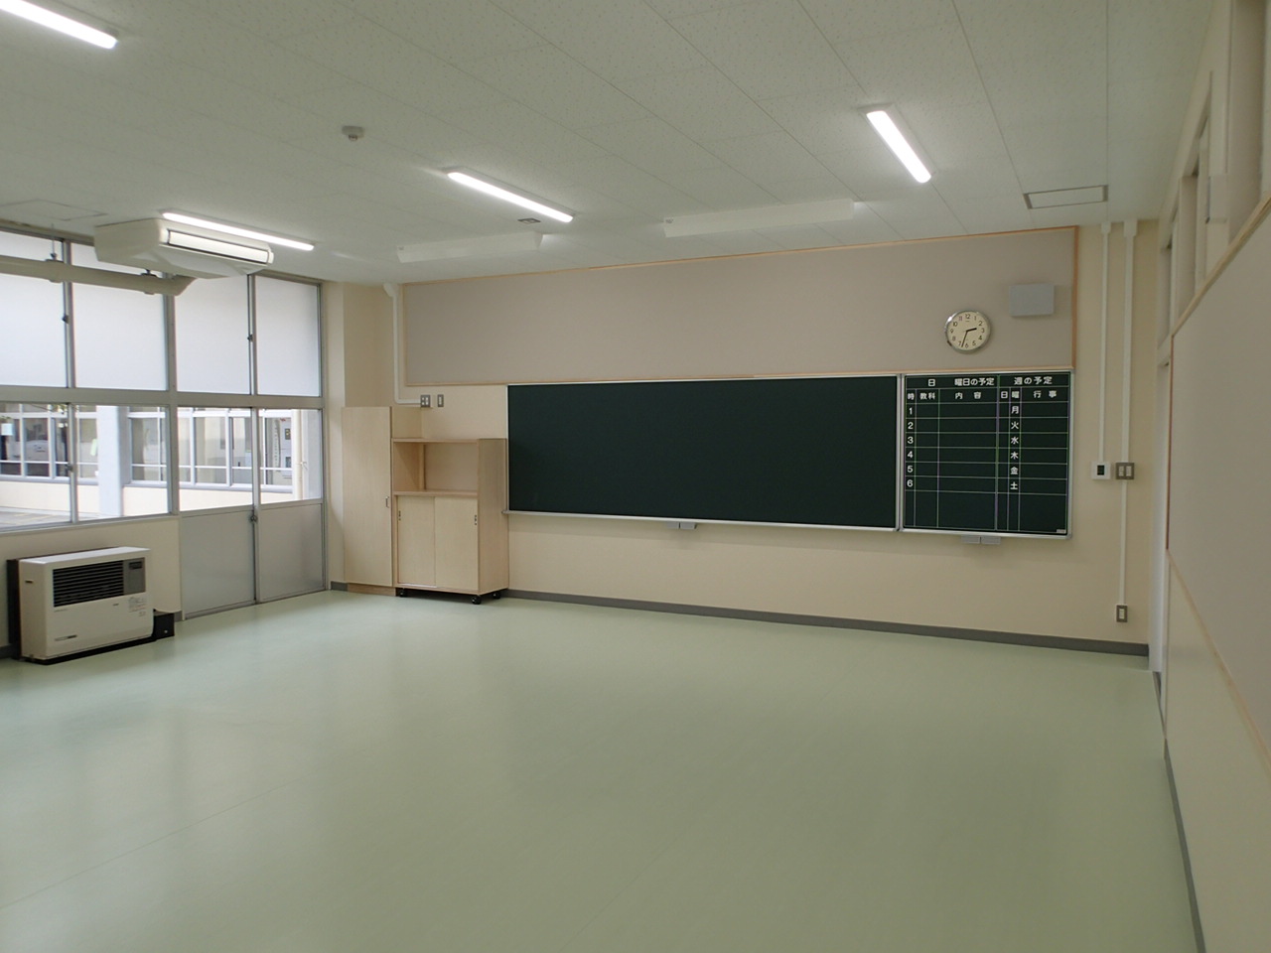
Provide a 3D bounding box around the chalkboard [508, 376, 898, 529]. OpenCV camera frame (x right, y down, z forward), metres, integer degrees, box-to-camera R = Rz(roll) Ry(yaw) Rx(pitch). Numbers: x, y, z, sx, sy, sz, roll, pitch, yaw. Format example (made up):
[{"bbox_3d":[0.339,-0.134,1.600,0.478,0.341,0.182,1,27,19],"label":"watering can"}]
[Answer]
[{"bbox_3d":[0.393,-0.218,7.820,3.607,1.202,0.063,1,3,27],"label":"chalkboard"}]

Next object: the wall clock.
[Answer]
[{"bbox_3d":[2.440,-1.069,6.750,0.324,0.323,0.047,1,3,27],"label":"wall clock"}]

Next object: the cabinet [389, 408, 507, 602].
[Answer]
[{"bbox_3d":[-1.746,0.344,8.676,0.984,1.582,0.448,1,3,27],"label":"cabinet"}]

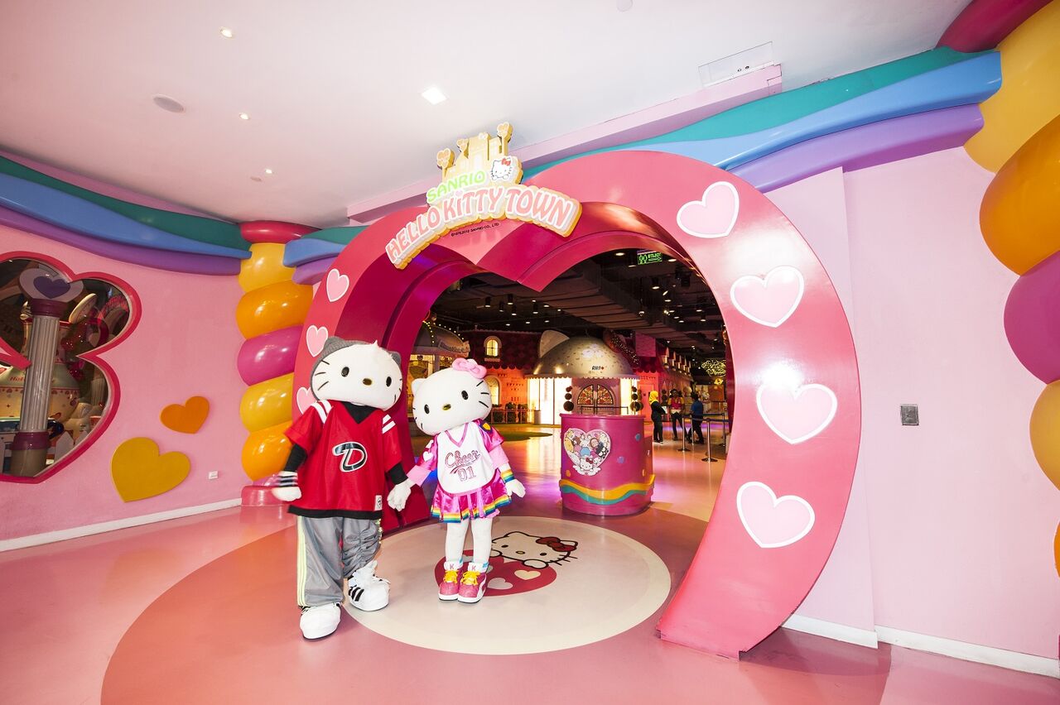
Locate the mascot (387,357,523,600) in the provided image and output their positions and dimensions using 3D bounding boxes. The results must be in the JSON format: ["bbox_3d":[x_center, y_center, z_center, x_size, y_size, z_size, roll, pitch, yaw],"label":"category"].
[{"bbox_3d":[-0.552,0.931,3.213,1.000,1.760,0.620,0,-5,-2],"label":"mascot"}]

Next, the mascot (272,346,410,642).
[{"bbox_3d":[-1.282,0.844,2.802,0.820,1.860,0.640,3,-6,-29],"label":"mascot"}]

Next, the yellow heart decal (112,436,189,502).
[{"bbox_3d":[-4.307,1.310,4.710,0.030,0.695,0.685,-4,-7,38],"label":"yellow heart decal"}]

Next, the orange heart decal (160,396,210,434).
[{"bbox_3d":[-4.148,0.763,4.962,0.030,0.454,0.459,-4,-7,38],"label":"orange heart decal"}]

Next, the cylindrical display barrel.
[{"bbox_3d":[1.016,1.419,5.522,1.100,1.200,1.020,-3,-6,30],"label":"cylindrical display barrel"}]

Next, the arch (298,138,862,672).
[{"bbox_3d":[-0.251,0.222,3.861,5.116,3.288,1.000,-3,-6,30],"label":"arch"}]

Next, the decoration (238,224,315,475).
[{"bbox_3d":[-3.559,-0.020,5.833,0.850,3.580,0.750,1,-5,-11],"label":"decoration"}]

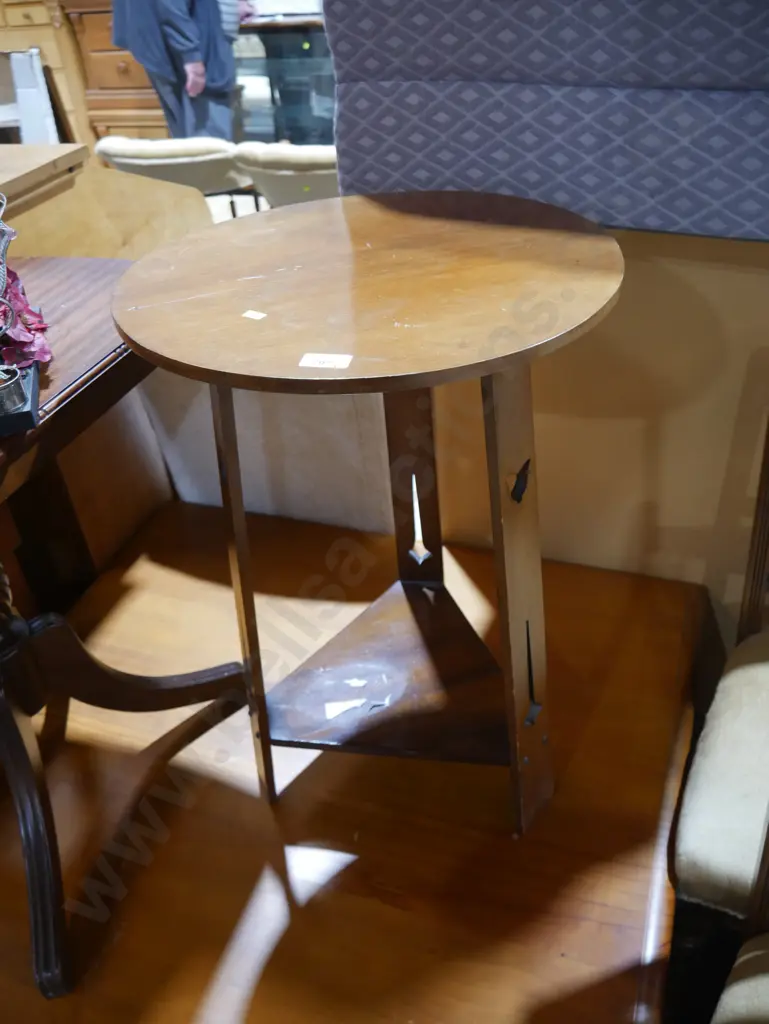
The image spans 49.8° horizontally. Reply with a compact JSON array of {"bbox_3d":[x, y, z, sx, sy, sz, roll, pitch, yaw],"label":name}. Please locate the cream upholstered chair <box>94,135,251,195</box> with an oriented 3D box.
[{"bbox_3d":[-0.743,-1.268,3.590,0.570,0.750,0.550,3,37,11],"label":"cream upholstered chair"}]

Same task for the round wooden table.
[{"bbox_3d":[0.007,0.040,1.030,0.496,0.712,0.496,3,37,10],"label":"round wooden table"}]

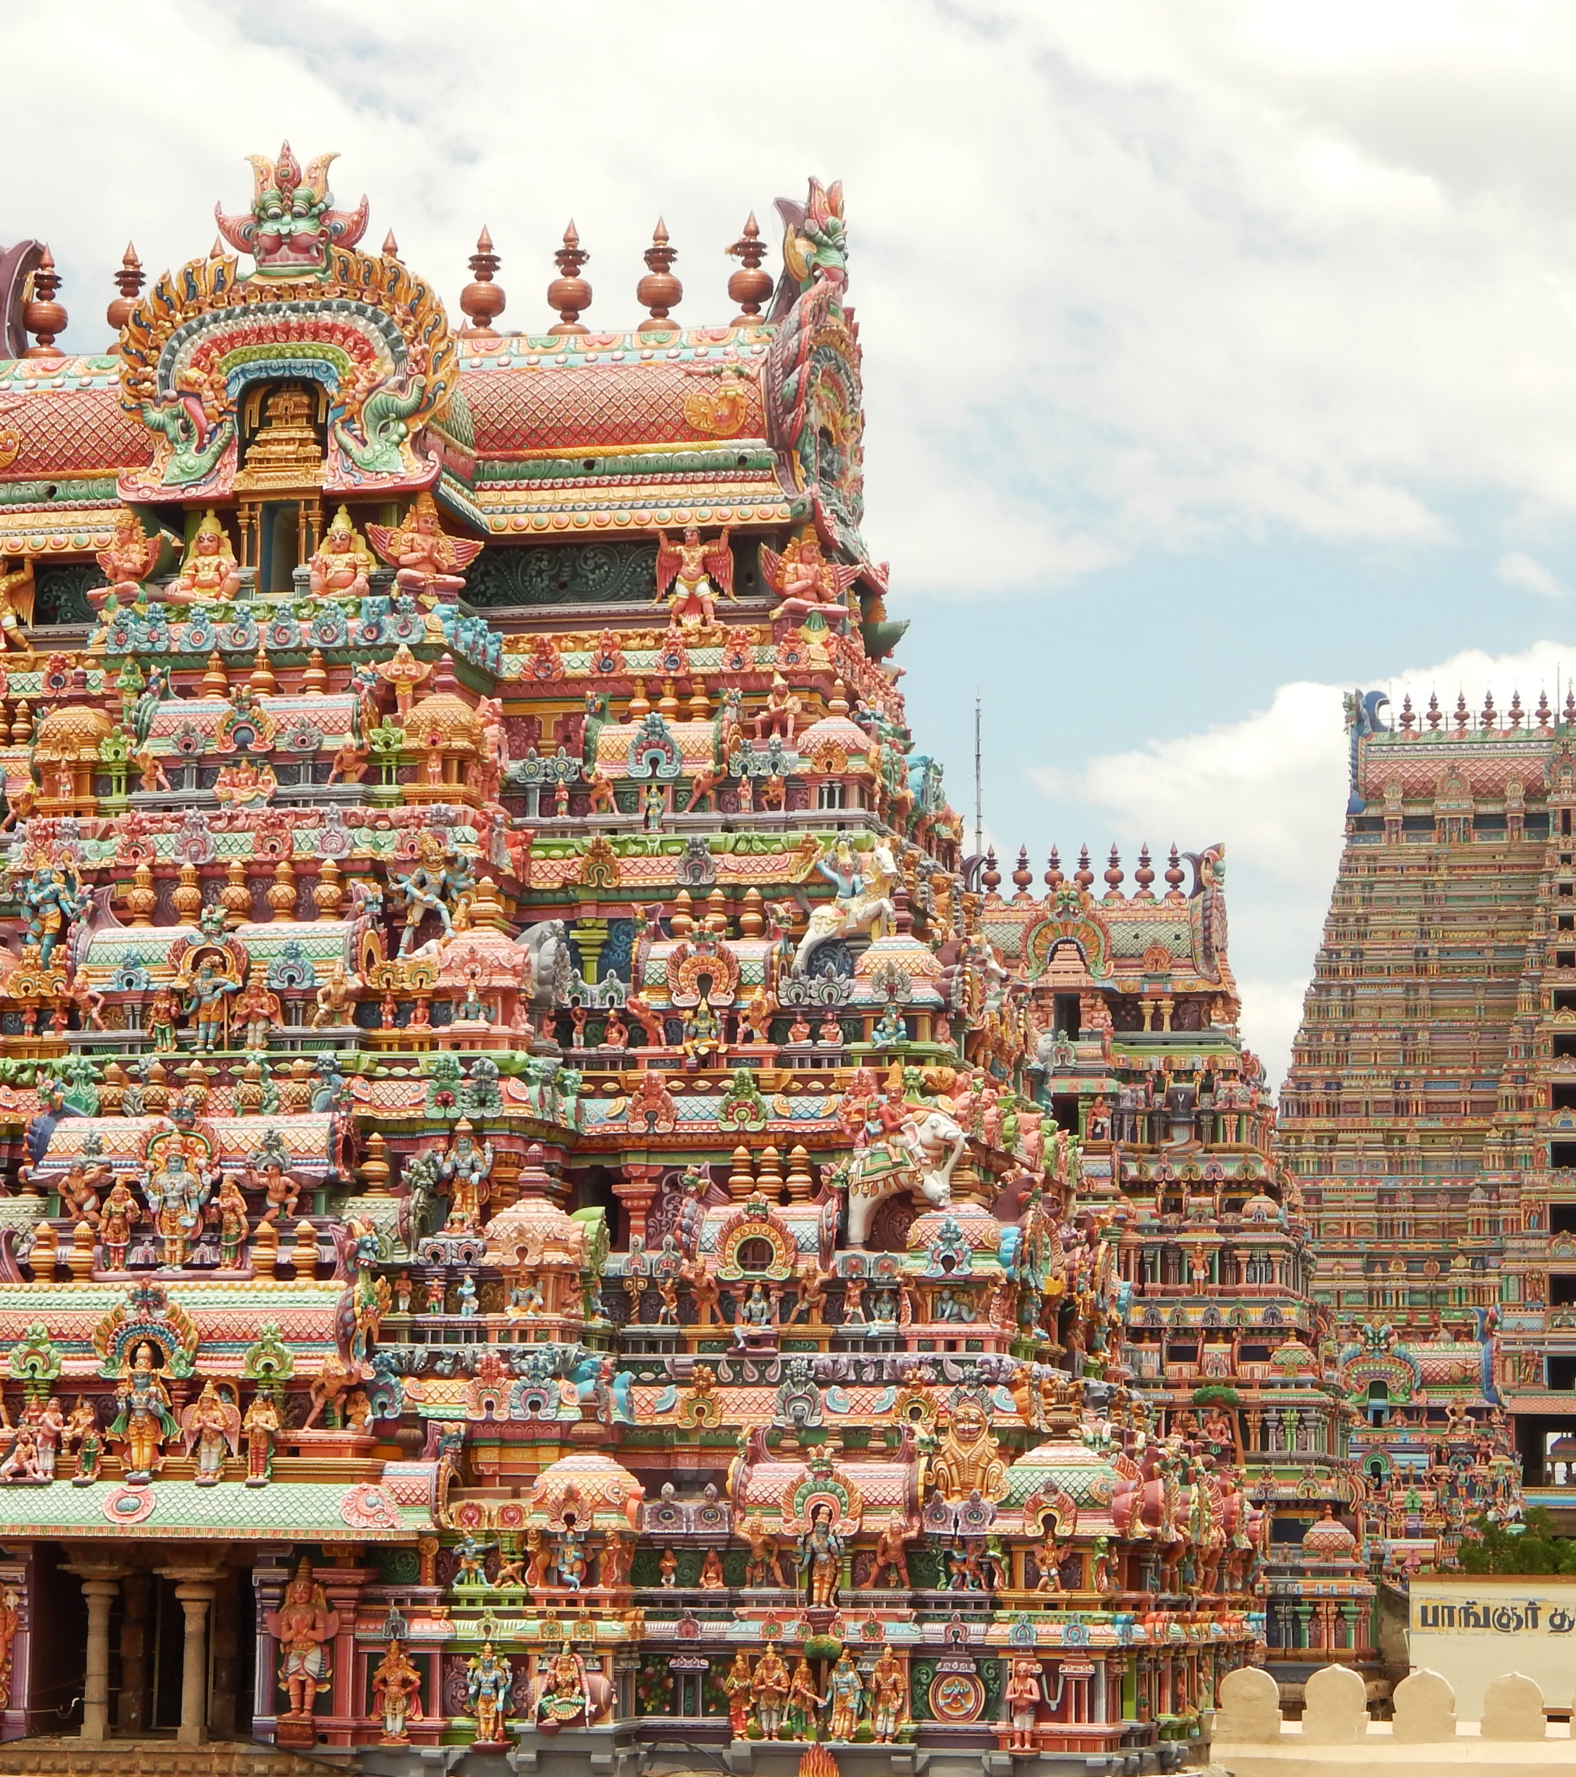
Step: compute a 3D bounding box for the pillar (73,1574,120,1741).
[{"bbox_3d":[-8.905,9.906,60.831,0.572,2.146,0.572,-1,-9,11],"label":"pillar"}]

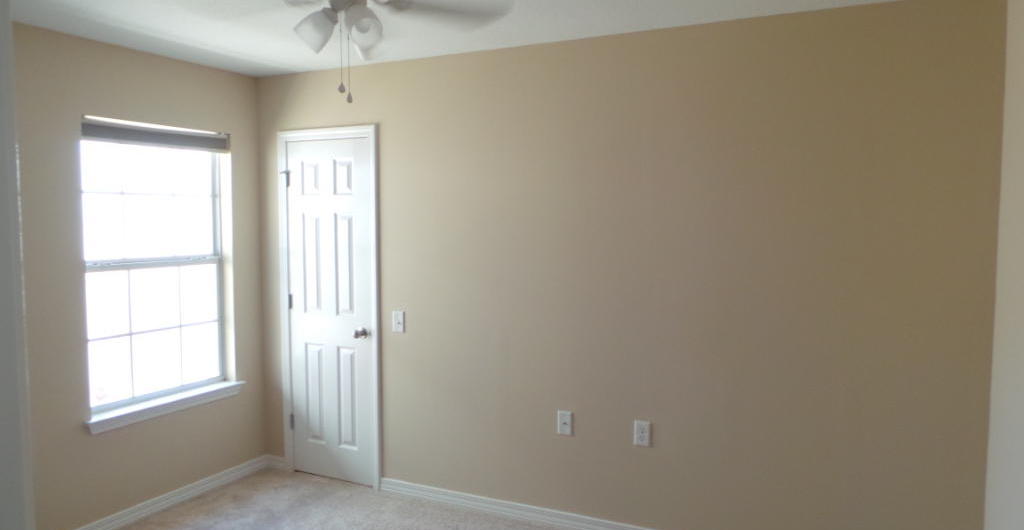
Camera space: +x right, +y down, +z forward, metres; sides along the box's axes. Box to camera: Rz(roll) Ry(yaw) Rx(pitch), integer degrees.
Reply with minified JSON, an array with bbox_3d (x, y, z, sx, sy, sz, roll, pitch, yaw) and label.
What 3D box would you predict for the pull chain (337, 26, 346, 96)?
[{"bbox_3d":[-0.517,-0.633,2.071,0.021,0.224,0.021,0,4,0],"label":"pull chain"}]

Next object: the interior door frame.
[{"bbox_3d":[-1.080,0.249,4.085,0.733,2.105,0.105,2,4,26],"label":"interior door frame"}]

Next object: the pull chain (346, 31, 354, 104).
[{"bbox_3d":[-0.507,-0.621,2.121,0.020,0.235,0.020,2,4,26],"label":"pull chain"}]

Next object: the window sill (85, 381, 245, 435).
[{"bbox_3d":[-1.878,0.766,3.729,0.115,0.072,0.975,2,4,26],"label":"window sill"}]

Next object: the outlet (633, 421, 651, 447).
[{"bbox_3d":[0.625,0.807,3.266,0.072,0.116,0.010,2,4,26],"label":"outlet"}]

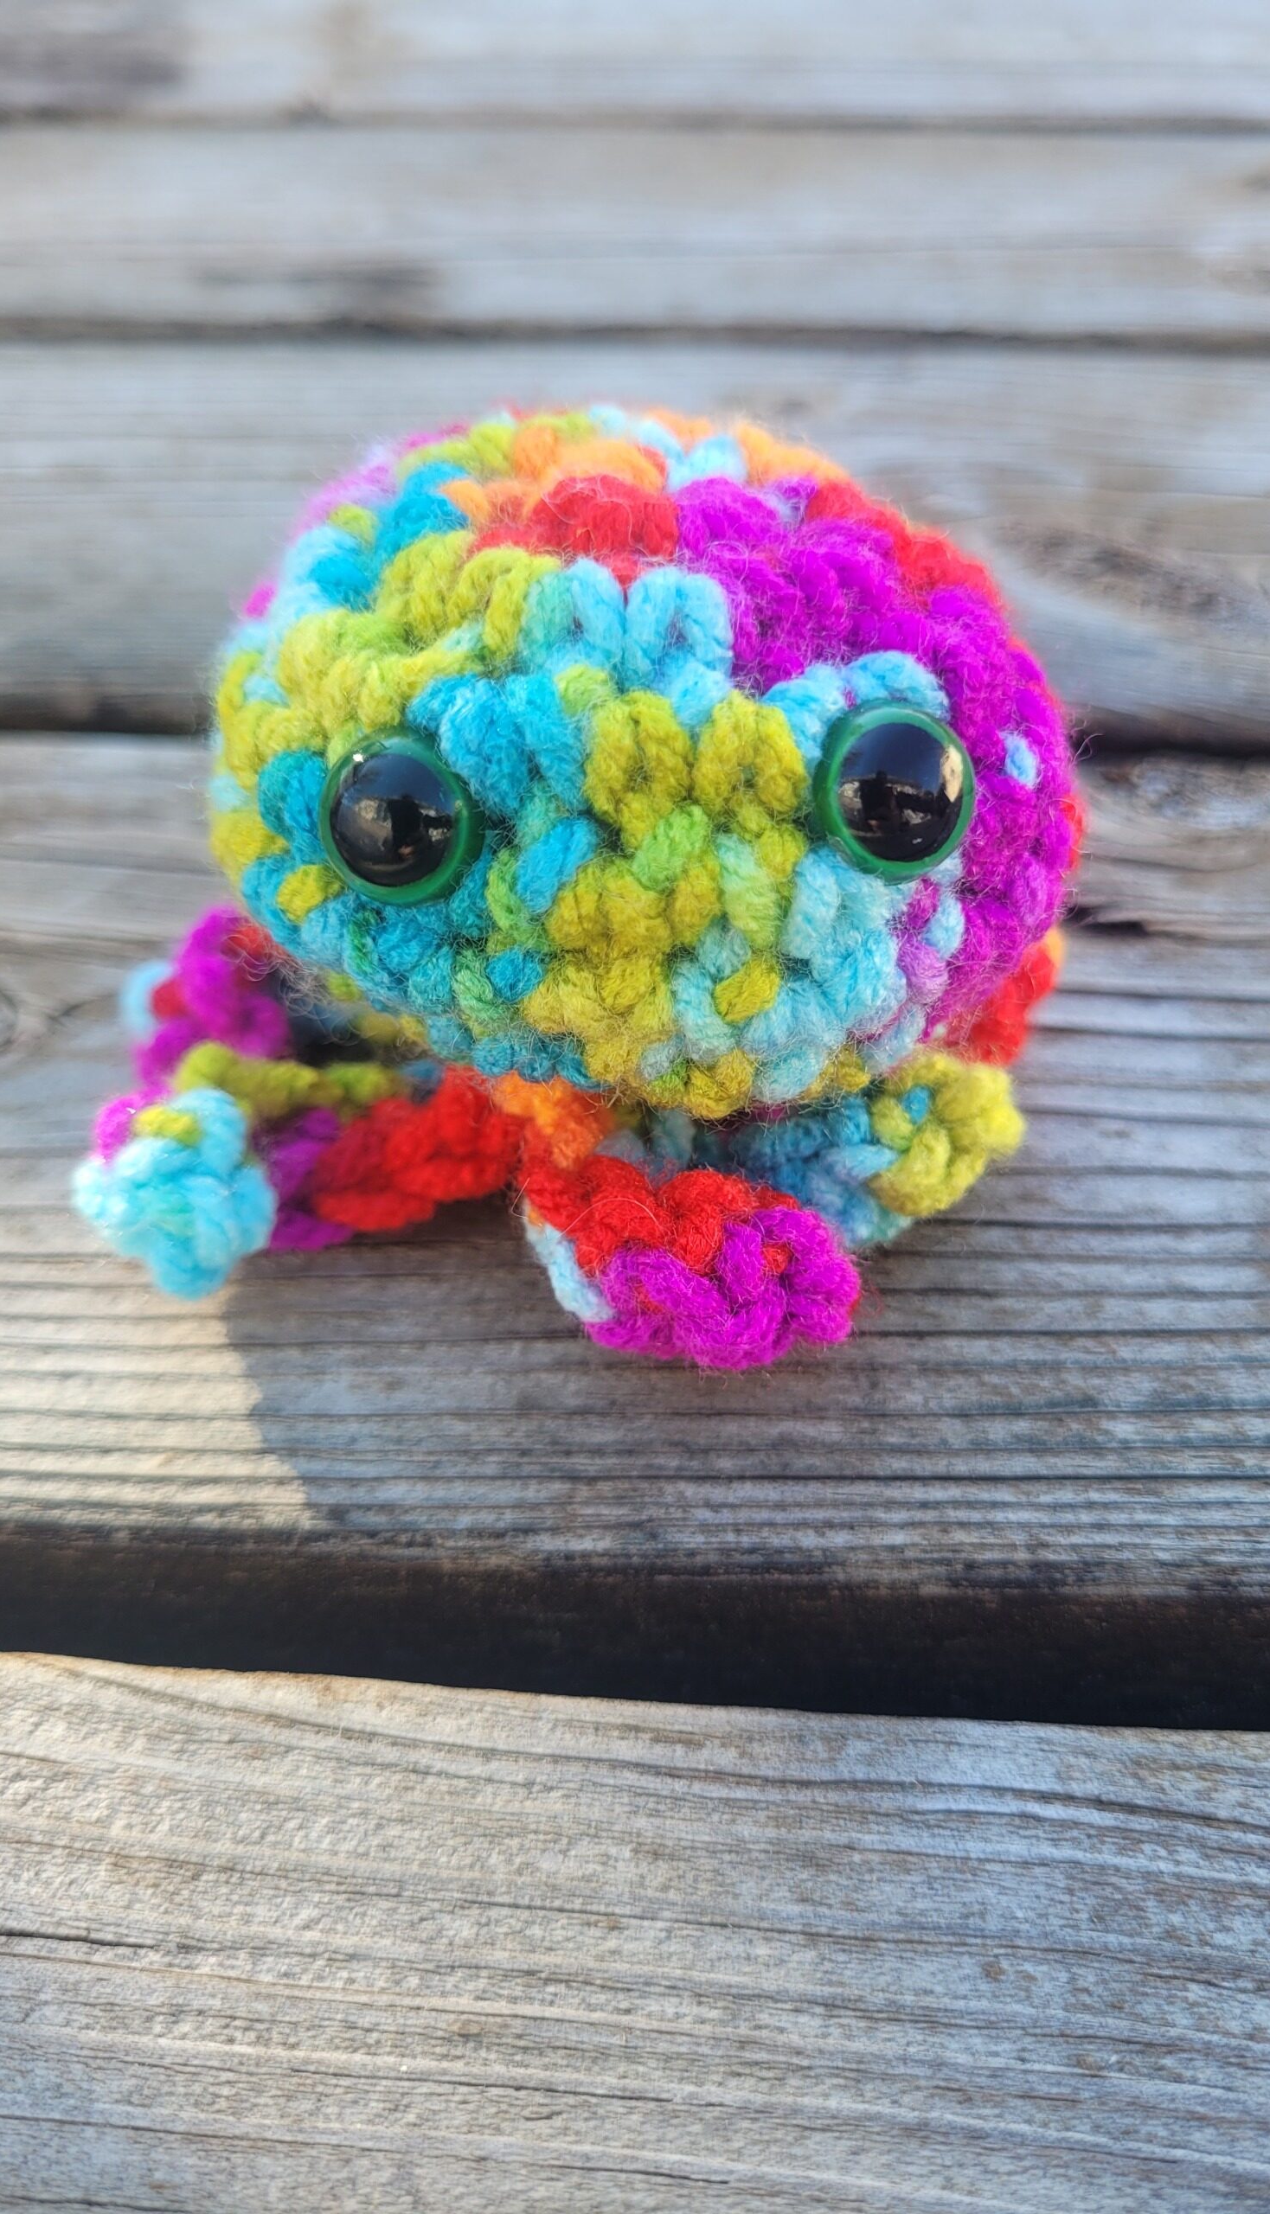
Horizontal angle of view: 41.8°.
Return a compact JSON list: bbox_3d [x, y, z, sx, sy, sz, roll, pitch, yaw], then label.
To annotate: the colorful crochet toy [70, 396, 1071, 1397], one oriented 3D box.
[{"bbox_3d":[-0.005,-0.030,0.169,0.105,0.074,0.083,0,46,1],"label":"colorful crochet toy"}]

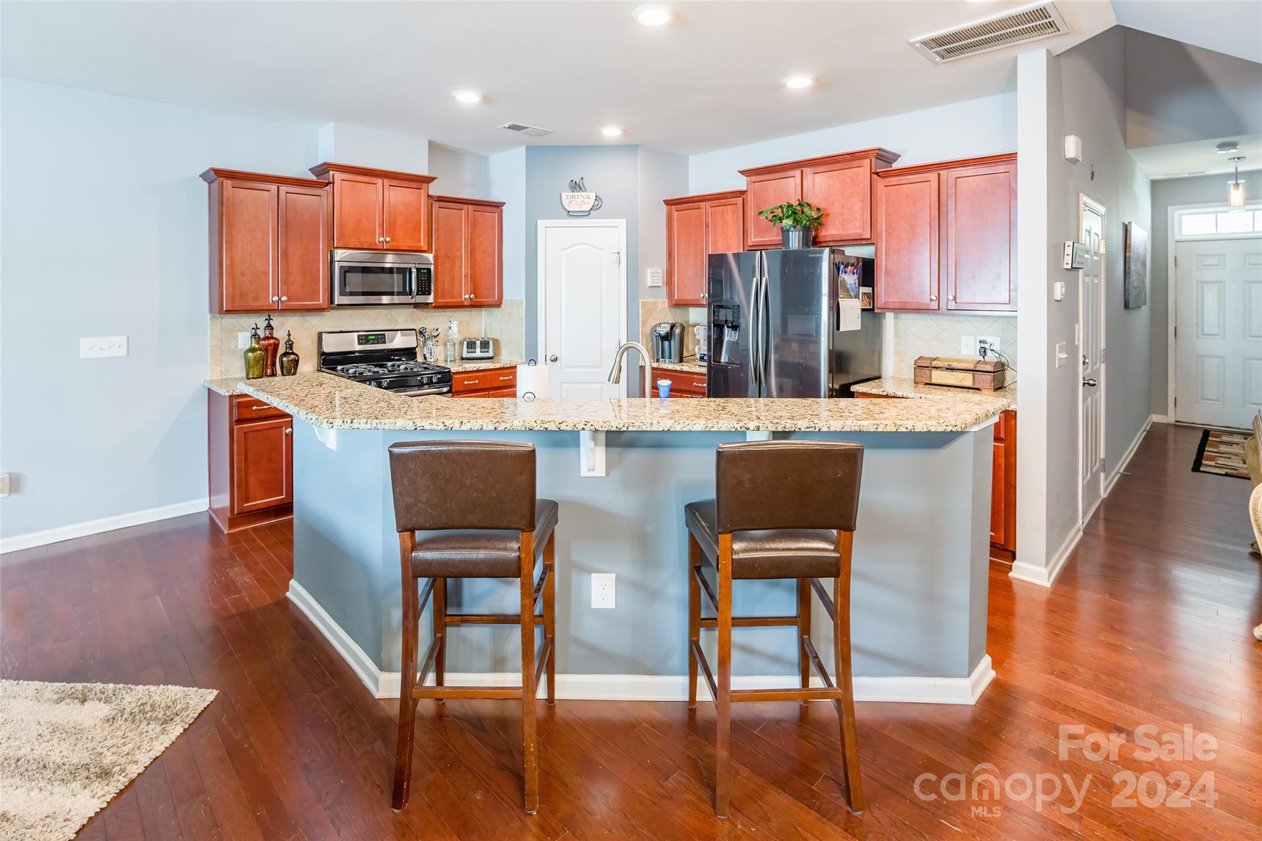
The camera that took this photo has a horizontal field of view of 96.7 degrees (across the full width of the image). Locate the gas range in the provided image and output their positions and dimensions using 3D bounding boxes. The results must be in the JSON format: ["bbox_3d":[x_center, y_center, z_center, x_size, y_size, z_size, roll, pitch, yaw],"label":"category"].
[{"bbox_3d":[-1.861,-0.084,4.278,0.760,1.180,0.690,-6,9,-41],"label":"gas range"}]

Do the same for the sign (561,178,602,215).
[{"bbox_3d":[-0.421,-1.906,4.790,0.365,0.335,0.030,0,7,-1],"label":"sign"}]

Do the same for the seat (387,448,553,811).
[{"bbox_3d":[-0.484,0.573,1.845,0.445,1.080,0.475,0,7,-2],"label":"seat"}]

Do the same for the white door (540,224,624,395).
[{"bbox_3d":[-0.418,-0.671,4.800,0.770,2.100,0.090,0,7,-2],"label":"white door"}]

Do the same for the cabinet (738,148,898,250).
[{"bbox_3d":[1.390,-1.609,4.223,0.380,0.625,1.127,-6,9,-42],"label":"cabinet"}]

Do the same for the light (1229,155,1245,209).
[{"bbox_3d":[5.792,-2.258,5.360,0.120,0.510,0.120,-6,10,-43],"label":"light"}]

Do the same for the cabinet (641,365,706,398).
[{"bbox_3d":[0.668,-0.046,4.820,0.620,0.880,0.990,-6,9,-42],"label":"cabinet"}]

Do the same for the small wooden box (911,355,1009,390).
[{"bbox_3d":[2.023,-0.300,3.490,0.425,0.165,0.200,6,9,39],"label":"small wooden box"}]

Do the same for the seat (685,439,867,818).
[{"bbox_3d":[0.443,0.573,1.840,0.445,1.085,0.475,0,7,-4],"label":"seat"}]

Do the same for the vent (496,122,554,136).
[{"bbox_3d":[-0.813,-2.235,4.302,0.360,0.025,0.205,-6,10,-43],"label":"vent"}]

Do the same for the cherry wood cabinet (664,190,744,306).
[{"bbox_3d":[0.730,-1.476,4.937,0.370,0.946,0.892,-6,9,-42],"label":"cherry wood cabinet"}]

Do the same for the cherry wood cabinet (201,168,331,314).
[{"bbox_3d":[-2.596,-1.257,4.037,0.730,0.960,0.380,-6,9,-43],"label":"cherry wood cabinet"}]

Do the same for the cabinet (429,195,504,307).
[{"bbox_3d":[-1.463,-1.458,4.871,0.660,0.940,0.350,-6,9,-41],"label":"cabinet"}]

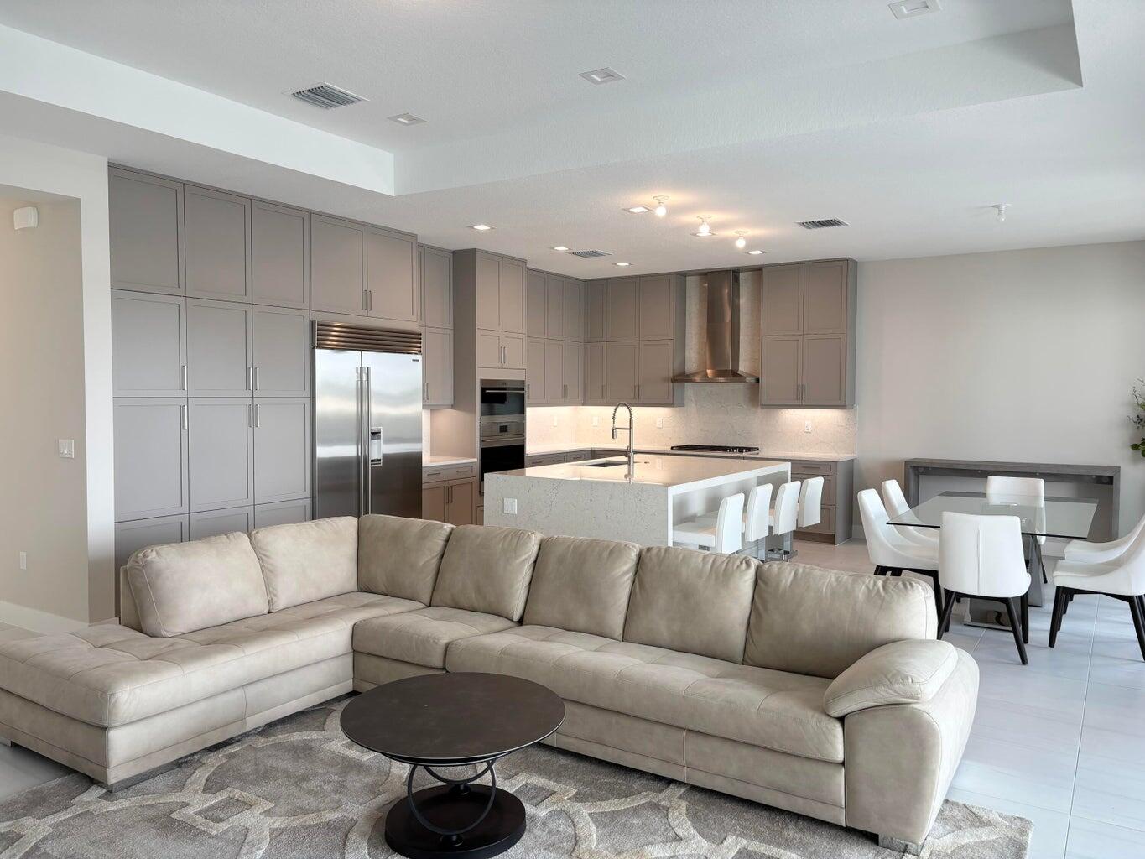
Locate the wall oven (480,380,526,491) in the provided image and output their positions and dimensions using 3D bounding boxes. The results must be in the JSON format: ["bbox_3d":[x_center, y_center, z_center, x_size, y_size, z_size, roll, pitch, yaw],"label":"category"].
[{"bbox_3d":[-0.962,0.045,9.272,0.620,1.156,0.762,2,3,33],"label":"wall oven"}]

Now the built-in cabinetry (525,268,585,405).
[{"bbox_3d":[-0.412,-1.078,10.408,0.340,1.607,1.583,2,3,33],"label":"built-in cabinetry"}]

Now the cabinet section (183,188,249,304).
[{"bbox_3d":[-2.808,-1.330,6.391,0.600,0.777,0.544,2,3,33],"label":"cabinet section"}]

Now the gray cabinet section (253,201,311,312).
[{"bbox_3d":[-2.512,-1.348,6.850,0.600,0.777,0.549,2,3,33],"label":"gray cabinet section"}]

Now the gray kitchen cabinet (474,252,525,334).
[{"bbox_3d":[-1.001,-1.439,9.212,0.644,0.792,0.840,2,3,33],"label":"gray kitchen cabinet"}]

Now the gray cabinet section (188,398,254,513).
[{"bbox_3d":[-2.814,0.169,6.453,0.600,0.819,0.544,2,3,33],"label":"gray cabinet section"}]

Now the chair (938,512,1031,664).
[{"bbox_3d":[2.589,0.934,5.393,0.518,0.870,0.593,2,3,33],"label":"chair"}]

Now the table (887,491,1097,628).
[{"bbox_3d":[3.076,0.957,6.166,1.110,0.750,2.220,2,3,33],"label":"table"}]

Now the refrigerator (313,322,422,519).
[{"bbox_3d":[-1.985,0.185,7.609,0.670,2.140,1.230,2,3,33],"label":"refrigerator"}]

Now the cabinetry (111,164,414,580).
[{"bbox_3d":[-2.455,-0.234,6.916,0.640,3.033,2.877,2,3,33],"label":"cabinetry"}]

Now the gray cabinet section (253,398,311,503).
[{"bbox_3d":[-2.518,0.151,6.913,0.600,0.819,0.549,2,3,33],"label":"gray cabinet section"}]

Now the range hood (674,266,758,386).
[{"bbox_3d":[1.699,-1.192,10.050,0.921,1.302,0.530,2,3,33],"label":"range hood"}]

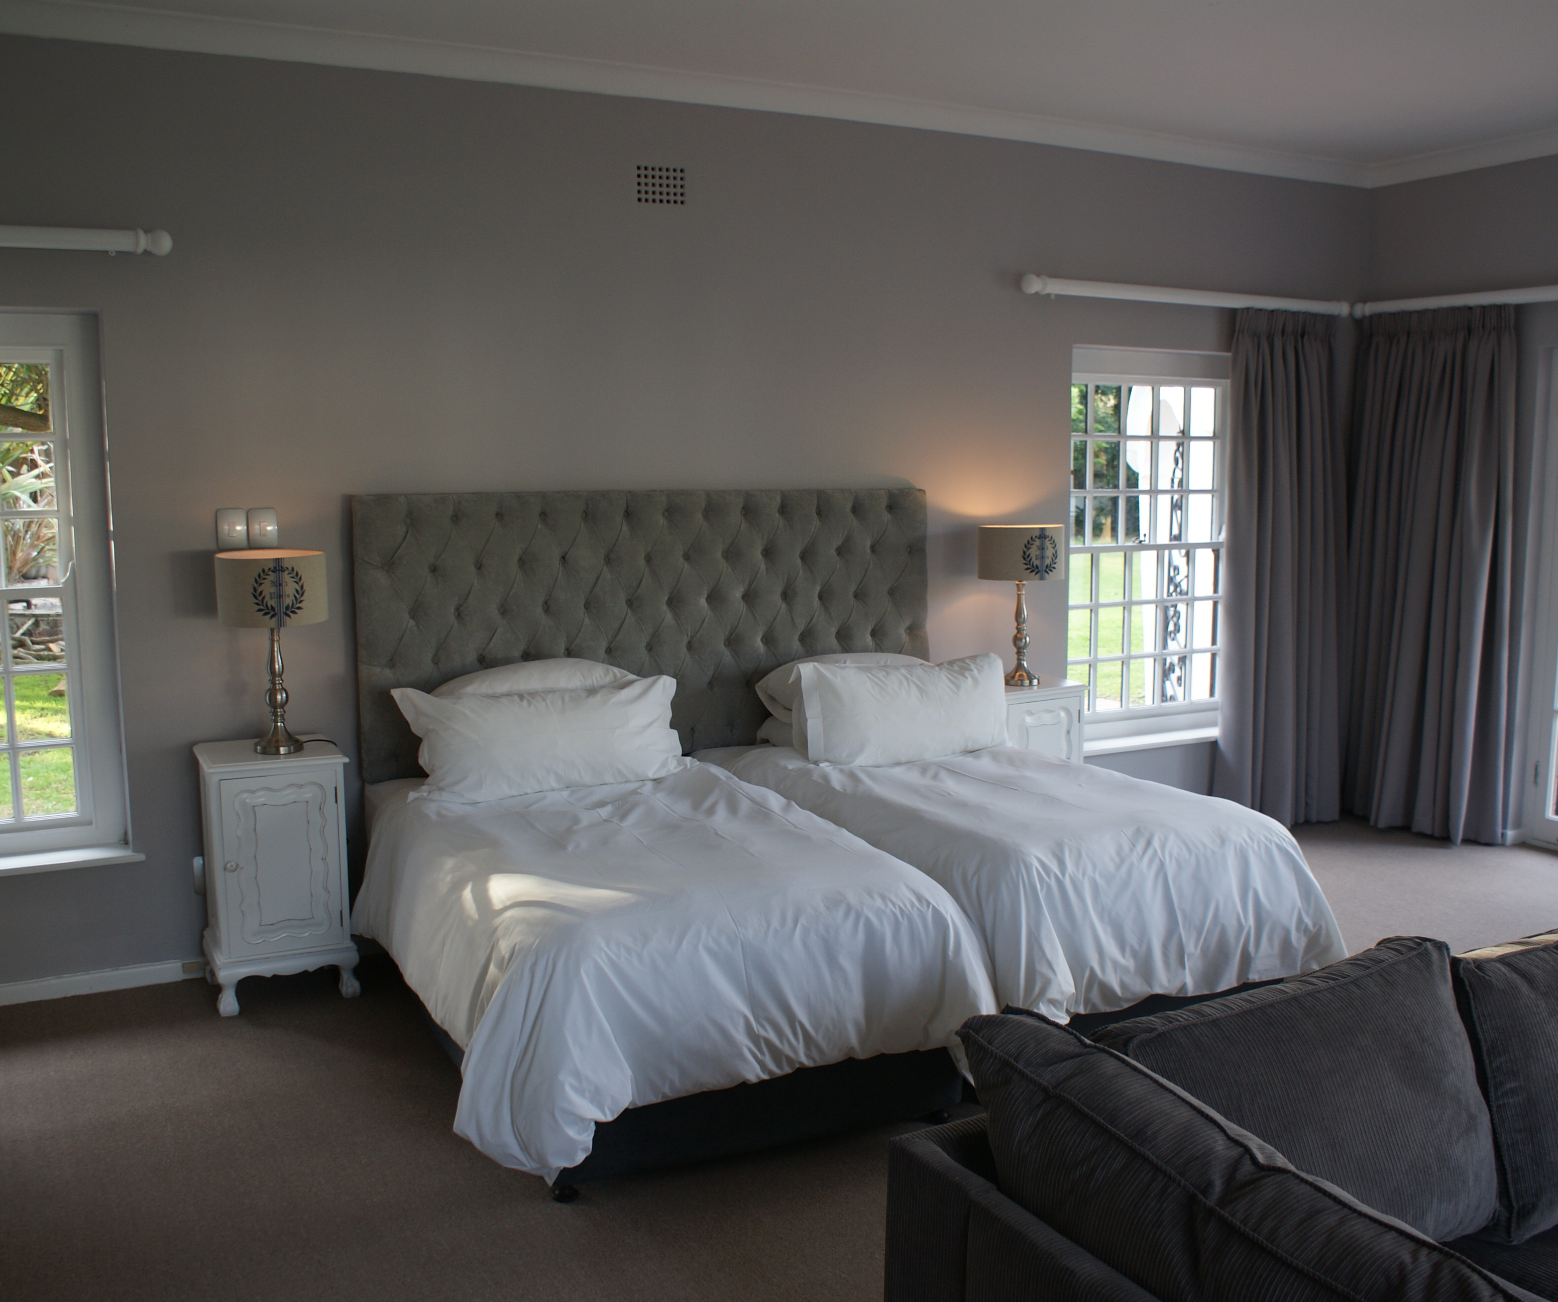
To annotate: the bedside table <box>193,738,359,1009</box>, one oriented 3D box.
[{"bbox_3d":[-1.554,0.677,4.525,0.420,0.767,0.382,-4,9,-27],"label":"bedside table"}]

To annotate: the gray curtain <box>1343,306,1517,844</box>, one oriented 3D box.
[{"bbox_3d":[2.812,-0.329,6.304,0.191,2.266,0.730,-4,9,-27],"label":"gray curtain"}]

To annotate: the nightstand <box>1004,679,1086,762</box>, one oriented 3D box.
[{"bbox_3d":[0.901,0.506,5.774,0.420,0.767,0.382,-4,9,-27],"label":"nightstand"}]

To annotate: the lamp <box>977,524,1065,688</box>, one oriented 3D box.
[{"bbox_3d":[0.953,-0.176,5.700,0.307,0.608,0.307,0,8,0],"label":"lamp"}]

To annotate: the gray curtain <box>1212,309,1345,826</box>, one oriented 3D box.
[{"bbox_3d":[2.212,-0.346,6.428,0.681,2.266,0.183,-4,9,-27],"label":"gray curtain"}]

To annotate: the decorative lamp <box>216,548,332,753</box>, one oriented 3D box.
[{"bbox_3d":[-1.541,-0.003,4.463,0.307,0.608,0.307,-4,9,-27],"label":"decorative lamp"}]

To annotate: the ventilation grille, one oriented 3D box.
[{"bbox_3d":[-0.407,-1.607,5.047,0.188,0.135,0.023,-4,9,-27],"label":"ventilation grille"}]

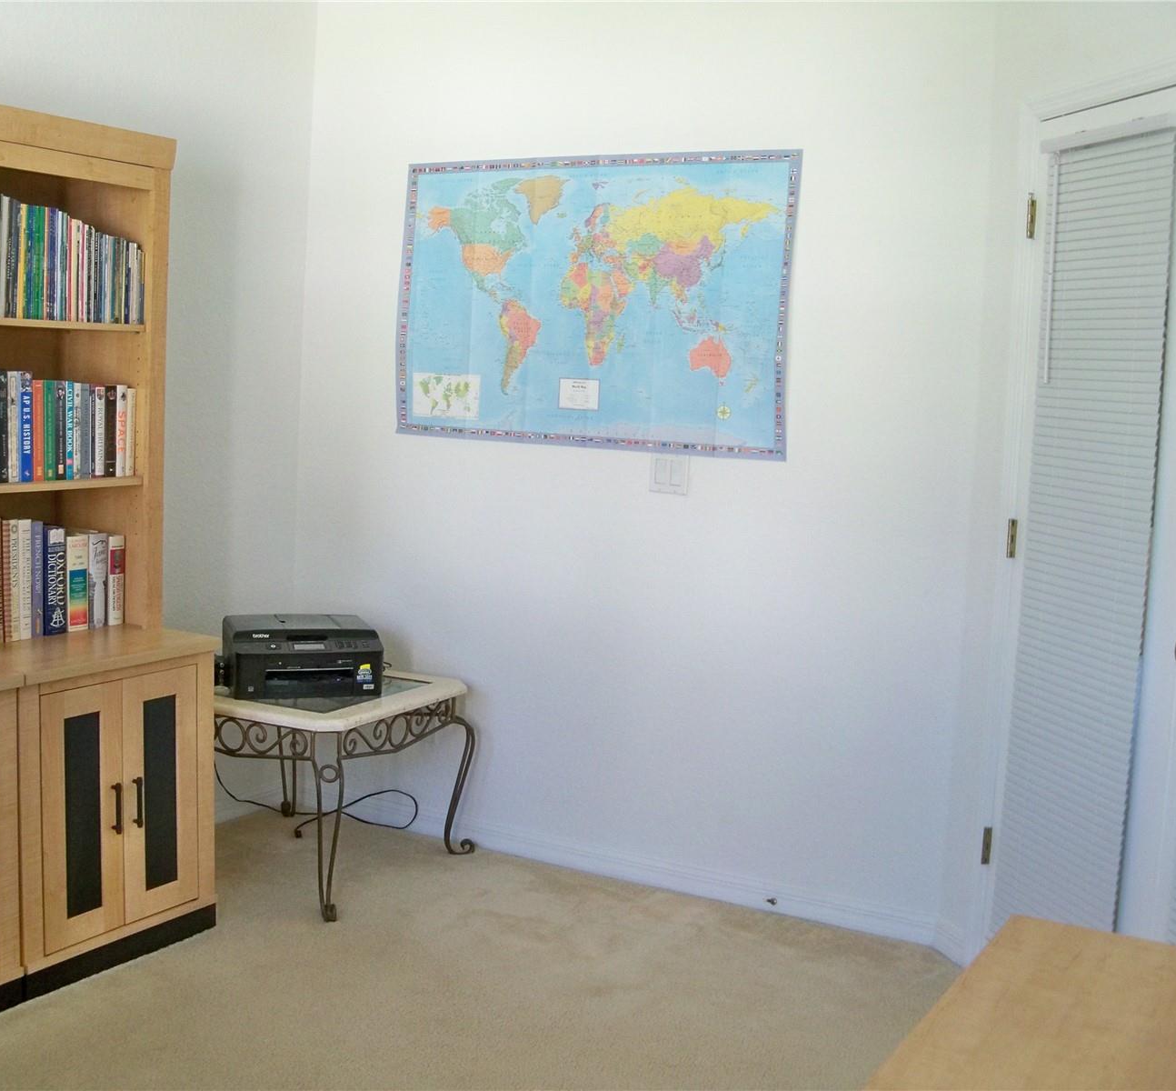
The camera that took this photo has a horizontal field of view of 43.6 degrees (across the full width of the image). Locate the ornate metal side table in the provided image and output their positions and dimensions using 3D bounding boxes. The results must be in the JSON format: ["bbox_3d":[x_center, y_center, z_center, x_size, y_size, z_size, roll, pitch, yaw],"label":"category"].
[{"bbox_3d":[-0.789,0.644,4.174,0.720,0.535,0.720,6,7,29],"label":"ornate metal side table"}]

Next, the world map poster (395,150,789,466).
[{"bbox_3d":[-0.012,-0.676,4.082,1.260,0.808,0.010,6,7,29],"label":"world map poster"}]

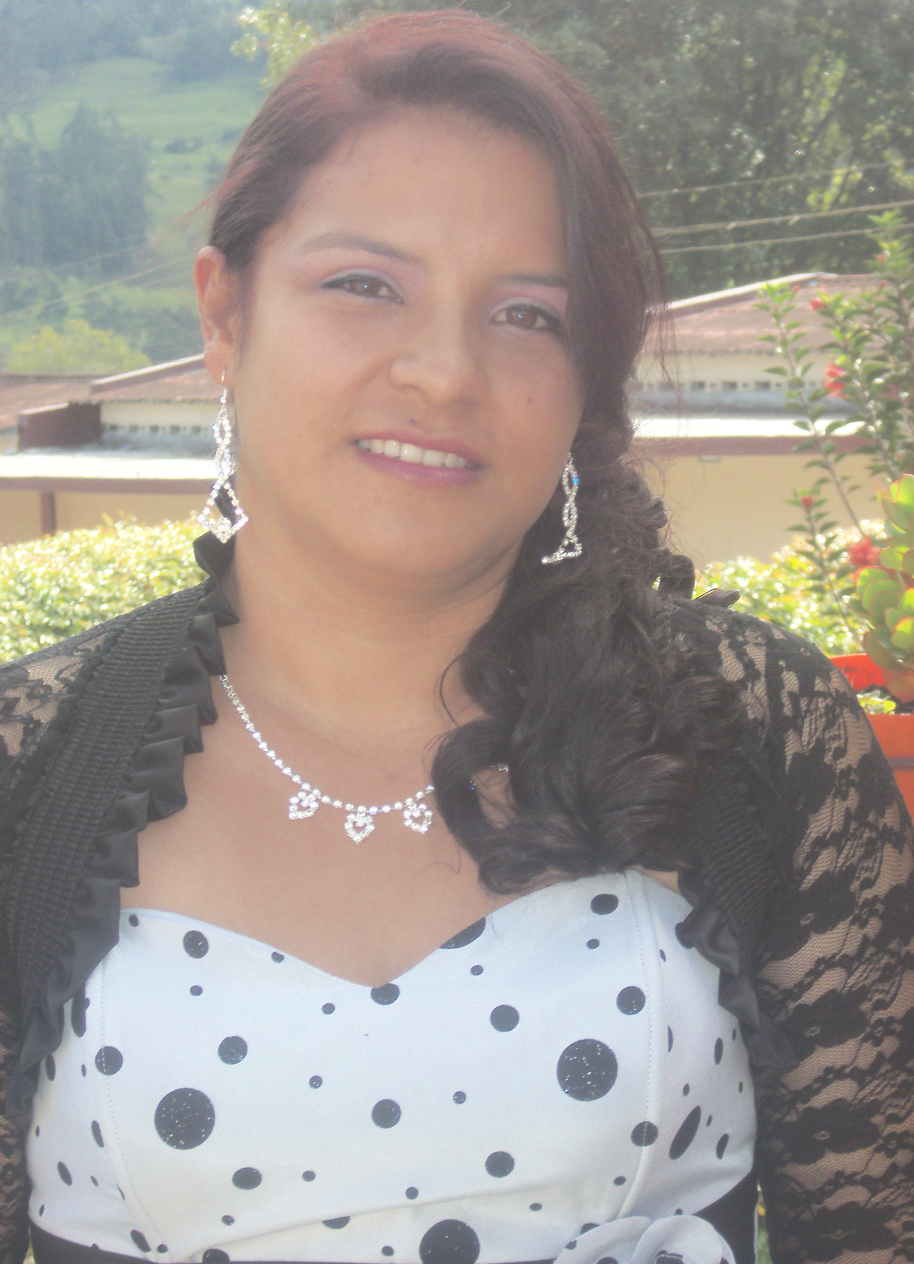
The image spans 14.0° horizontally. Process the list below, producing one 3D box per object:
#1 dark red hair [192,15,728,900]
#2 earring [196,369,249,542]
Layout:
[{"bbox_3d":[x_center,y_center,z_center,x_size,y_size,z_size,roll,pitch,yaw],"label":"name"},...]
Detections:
[{"bbox_3d":[0.007,-0.076,1.505,0.215,0.345,0.220,0,4,-6],"label":"dark red hair"},{"bbox_3d":[-0.094,-0.070,1.490,0.021,0.068,0.007,0,4,0],"label":"earring"}]

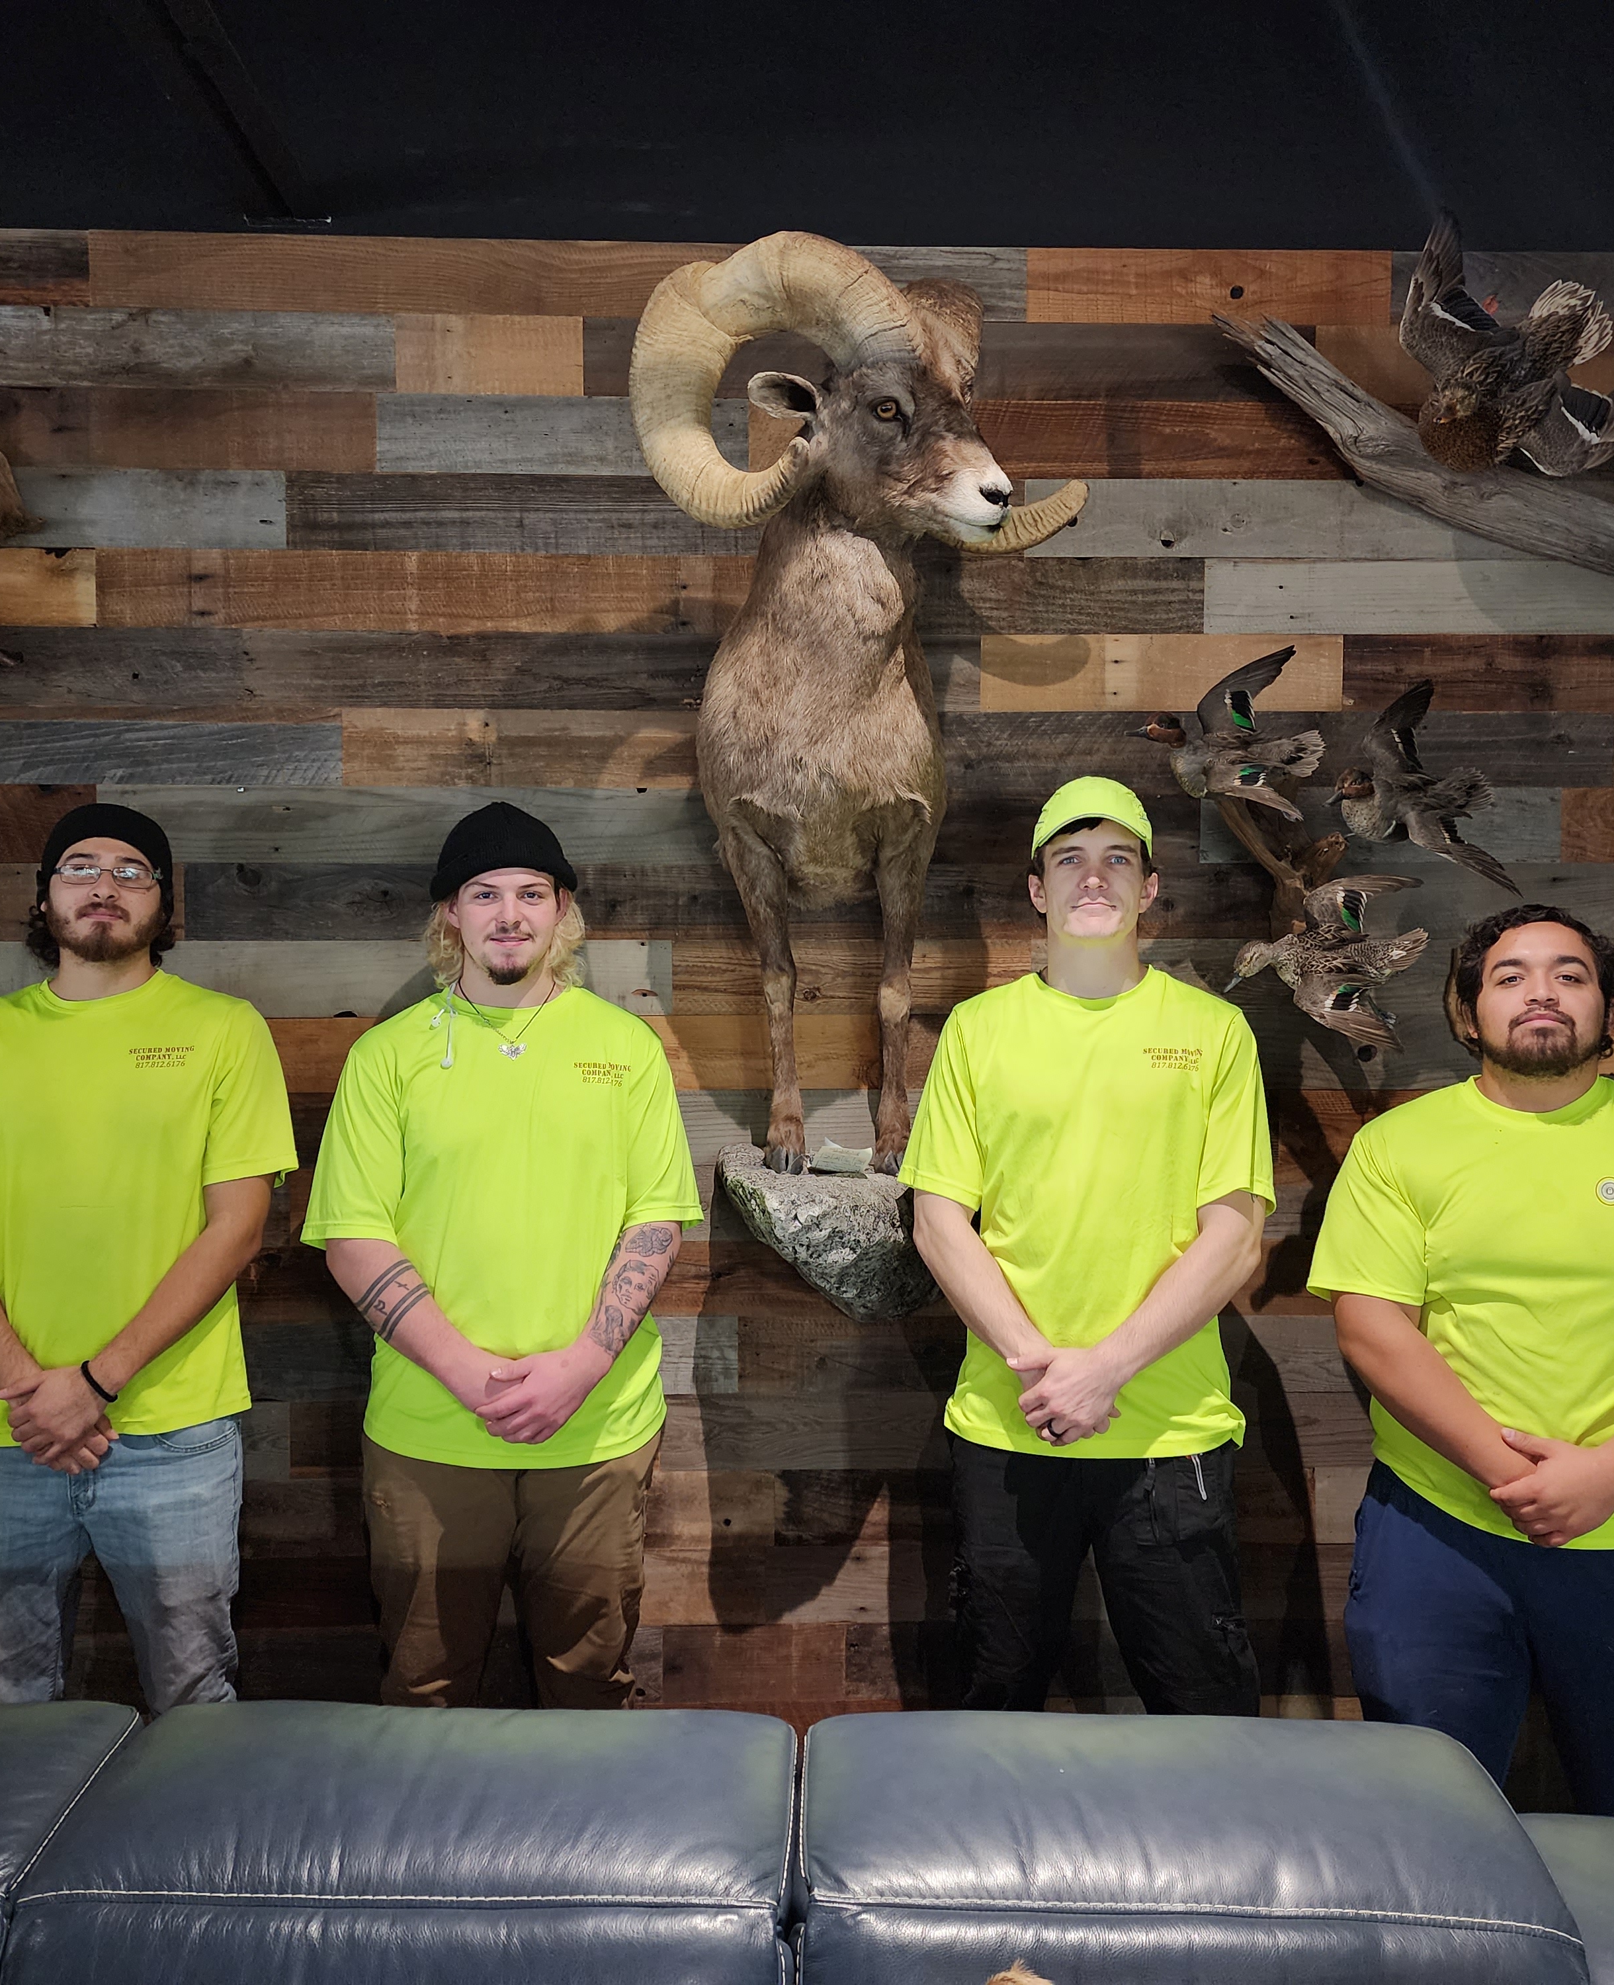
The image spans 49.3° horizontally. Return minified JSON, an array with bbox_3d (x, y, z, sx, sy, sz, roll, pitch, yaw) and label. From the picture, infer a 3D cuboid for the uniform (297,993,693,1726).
[{"bbox_3d":[-0.425,0.750,2.459,0.550,1.520,0.300,0,1,-5],"label":"uniform"}]

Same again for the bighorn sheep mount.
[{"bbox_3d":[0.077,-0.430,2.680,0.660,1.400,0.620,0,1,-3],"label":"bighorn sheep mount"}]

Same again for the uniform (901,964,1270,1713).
[{"bbox_3d":[0.390,0.735,2.449,0.516,1.547,0.300,0,1,3],"label":"uniform"}]

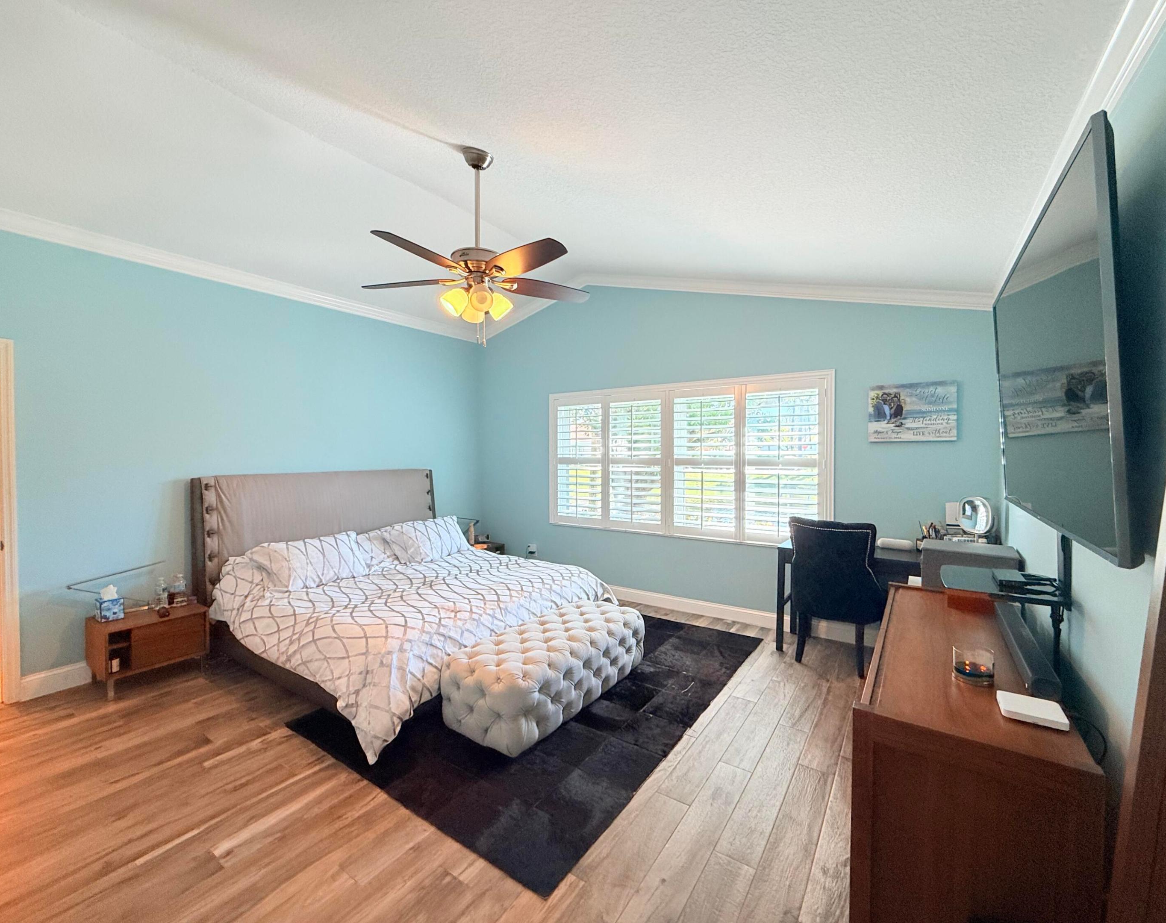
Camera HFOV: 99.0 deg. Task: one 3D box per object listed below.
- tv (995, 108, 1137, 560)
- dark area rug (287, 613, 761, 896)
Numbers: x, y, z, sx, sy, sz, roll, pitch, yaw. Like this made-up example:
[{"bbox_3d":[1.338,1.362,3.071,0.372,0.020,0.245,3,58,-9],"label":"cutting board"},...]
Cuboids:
[{"bbox_3d":[1.621,-0.271,1.758,0.055,0.979,1.677,-3,-1,34],"label":"tv"},{"bbox_3d":[-0.101,1.388,3.256,1.793,0.012,2.686,1,2,34],"label":"dark area rug"}]

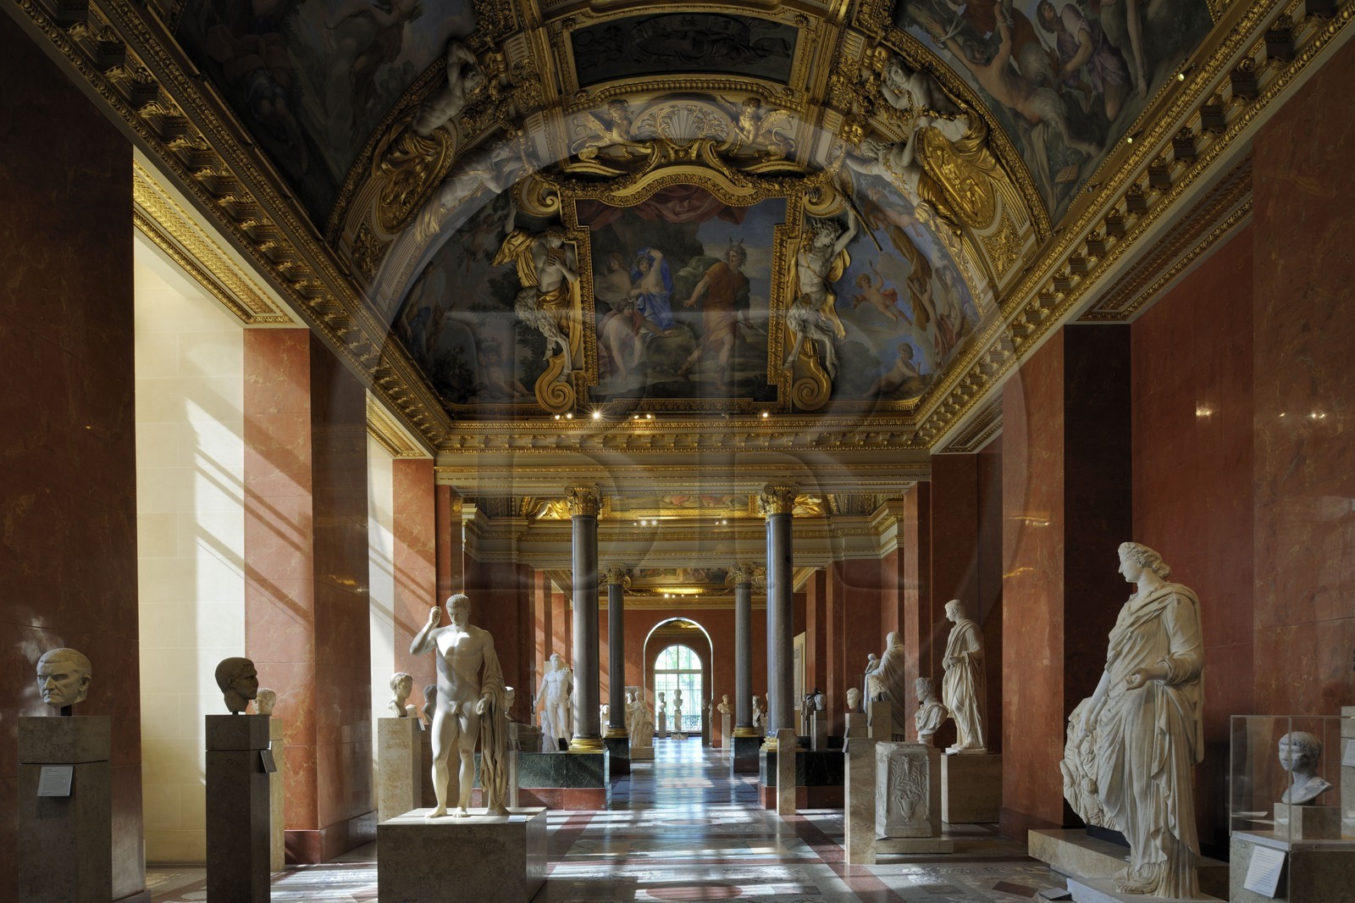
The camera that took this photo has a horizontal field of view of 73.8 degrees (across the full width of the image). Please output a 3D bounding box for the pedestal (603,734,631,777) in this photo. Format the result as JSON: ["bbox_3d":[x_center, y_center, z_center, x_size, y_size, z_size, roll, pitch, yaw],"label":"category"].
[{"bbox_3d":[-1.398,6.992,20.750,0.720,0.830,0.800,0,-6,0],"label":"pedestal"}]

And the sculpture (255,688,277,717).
[{"bbox_3d":[-3.886,2.362,8.500,0.220,0.270,0.190,6,-10,-34],"label":"sculpture"}]

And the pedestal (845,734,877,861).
[{"bbox_3d":[1.737,3.310,8.560,0.250,1.185,0.255,0,-7,0],"label":"pedestal"}]

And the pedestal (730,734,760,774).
[{"bbox_3d":[1.608,7.087,21.100,0.640,0.840,0.900,0,-9,0],"label":"pedestal"}]

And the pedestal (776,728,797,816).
[{"bbox_3d":[1.527,4.493,12.650,0.240,1.200,0.250,0,-9,0],"label":"pedestal"}]

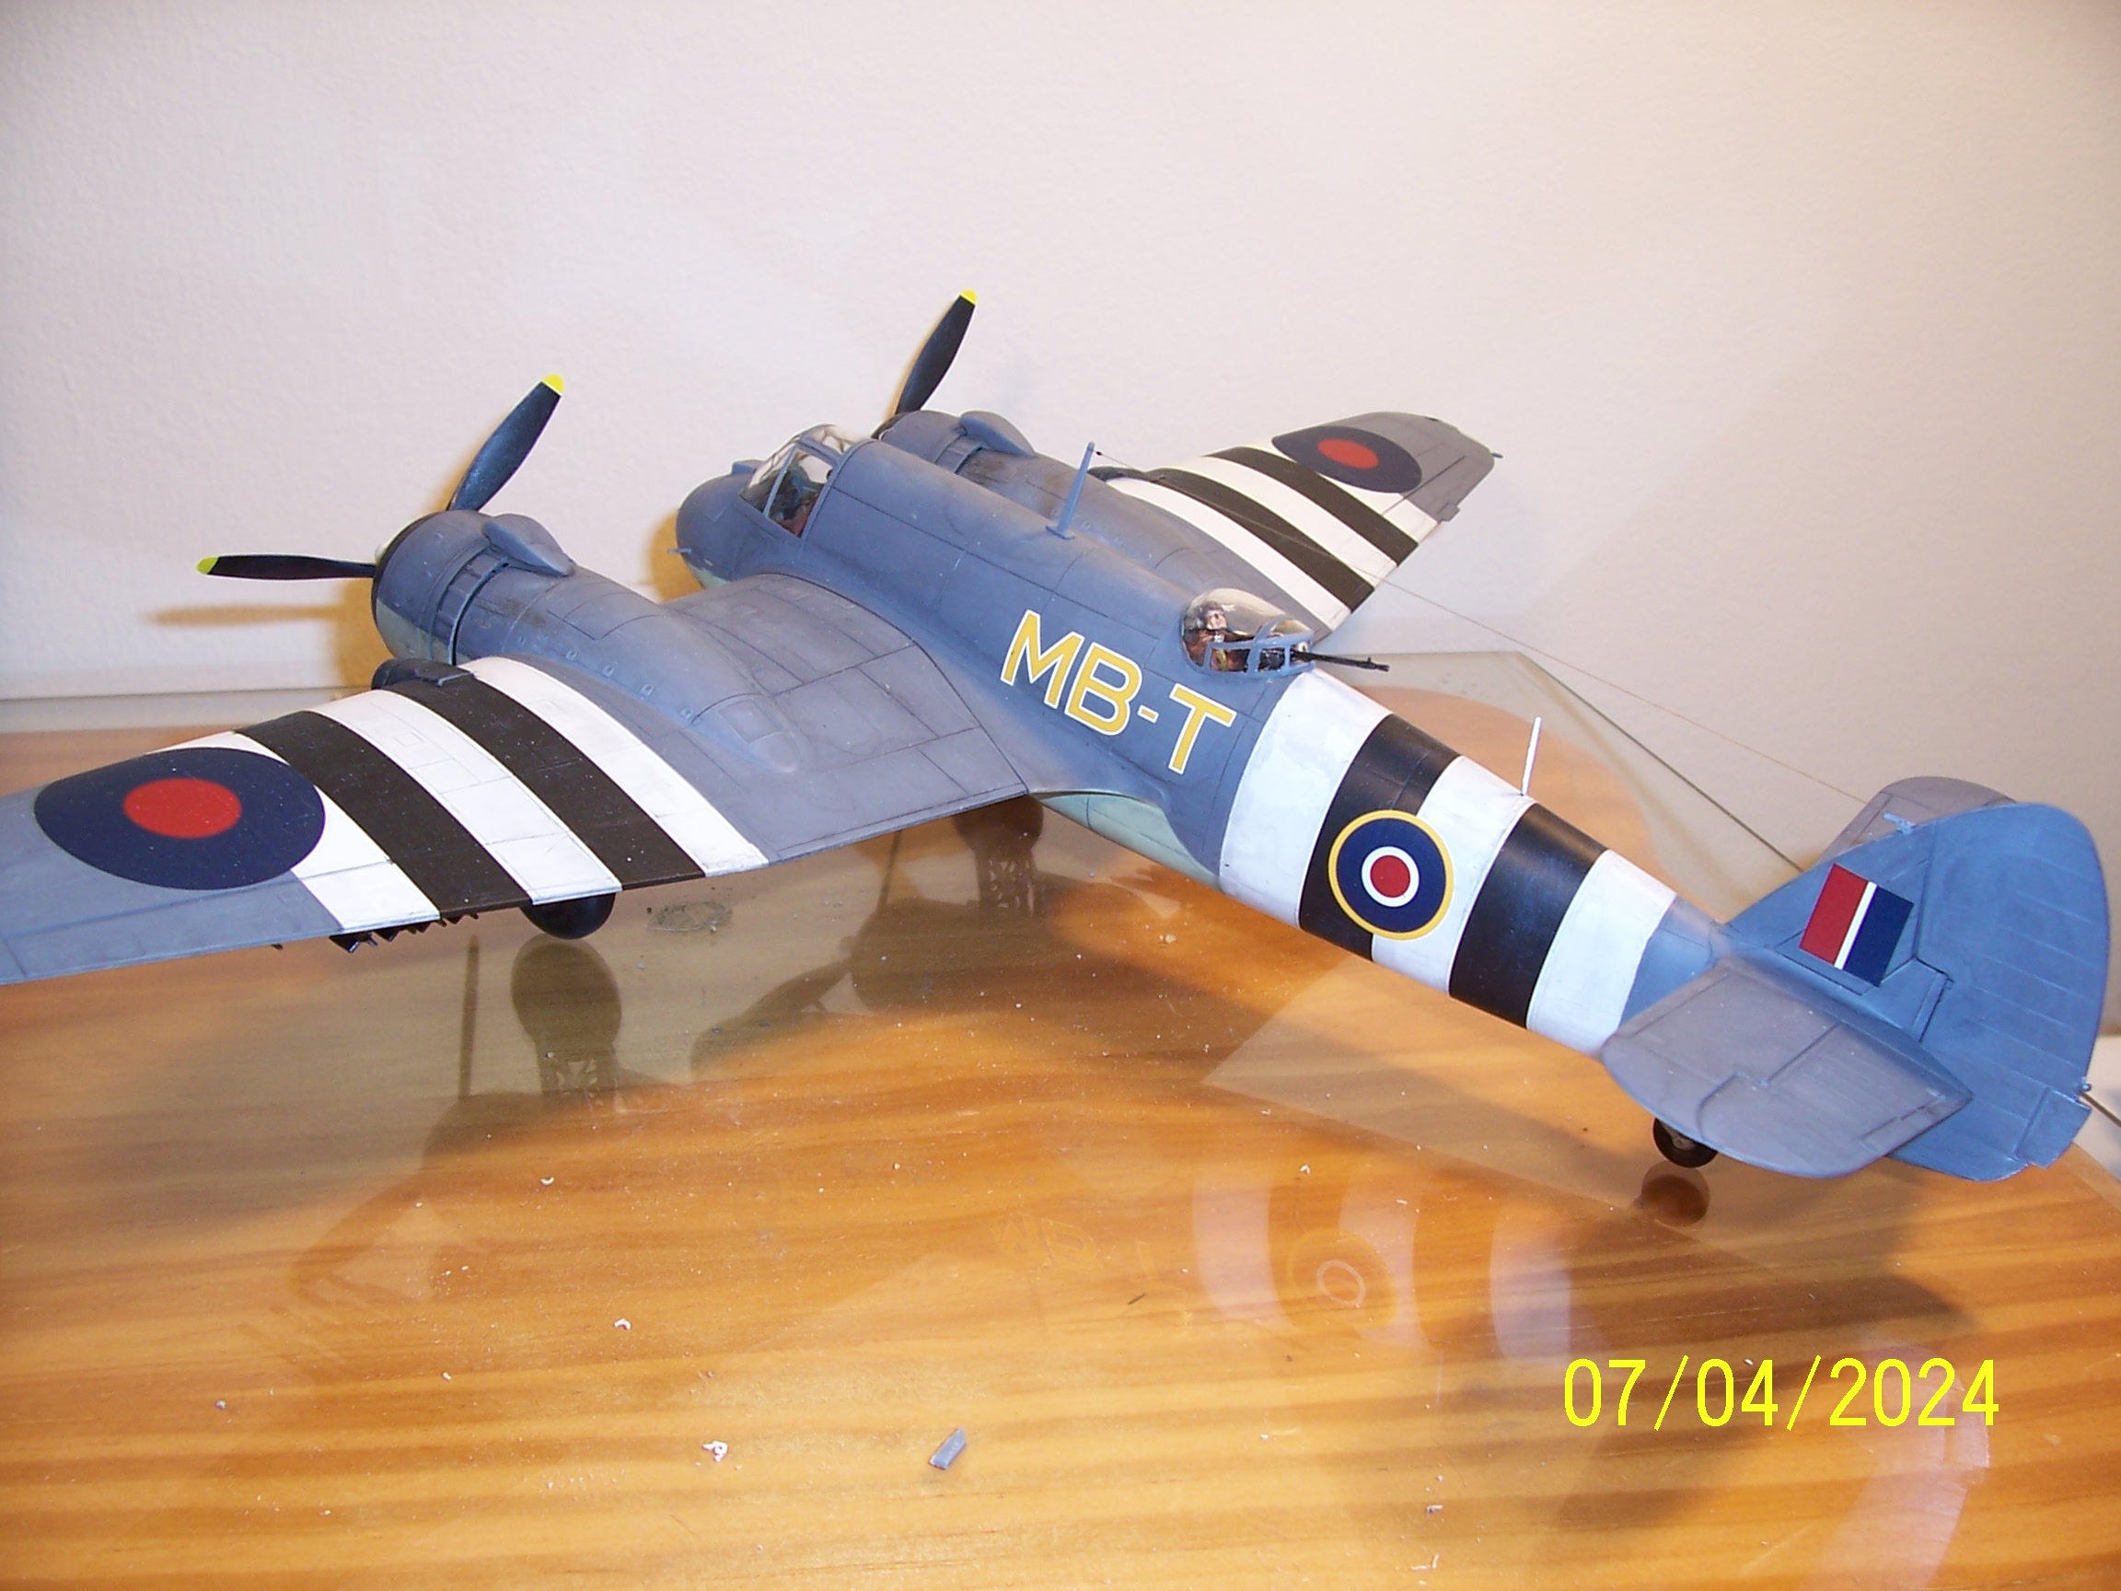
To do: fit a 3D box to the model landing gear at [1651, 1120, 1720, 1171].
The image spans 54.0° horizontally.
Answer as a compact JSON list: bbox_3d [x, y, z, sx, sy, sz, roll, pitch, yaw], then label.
[{"bbox_3d":[0.091,0.049,0.303,0.011,0.012,0.005,28,32,28],"label":"model landing gear"}]

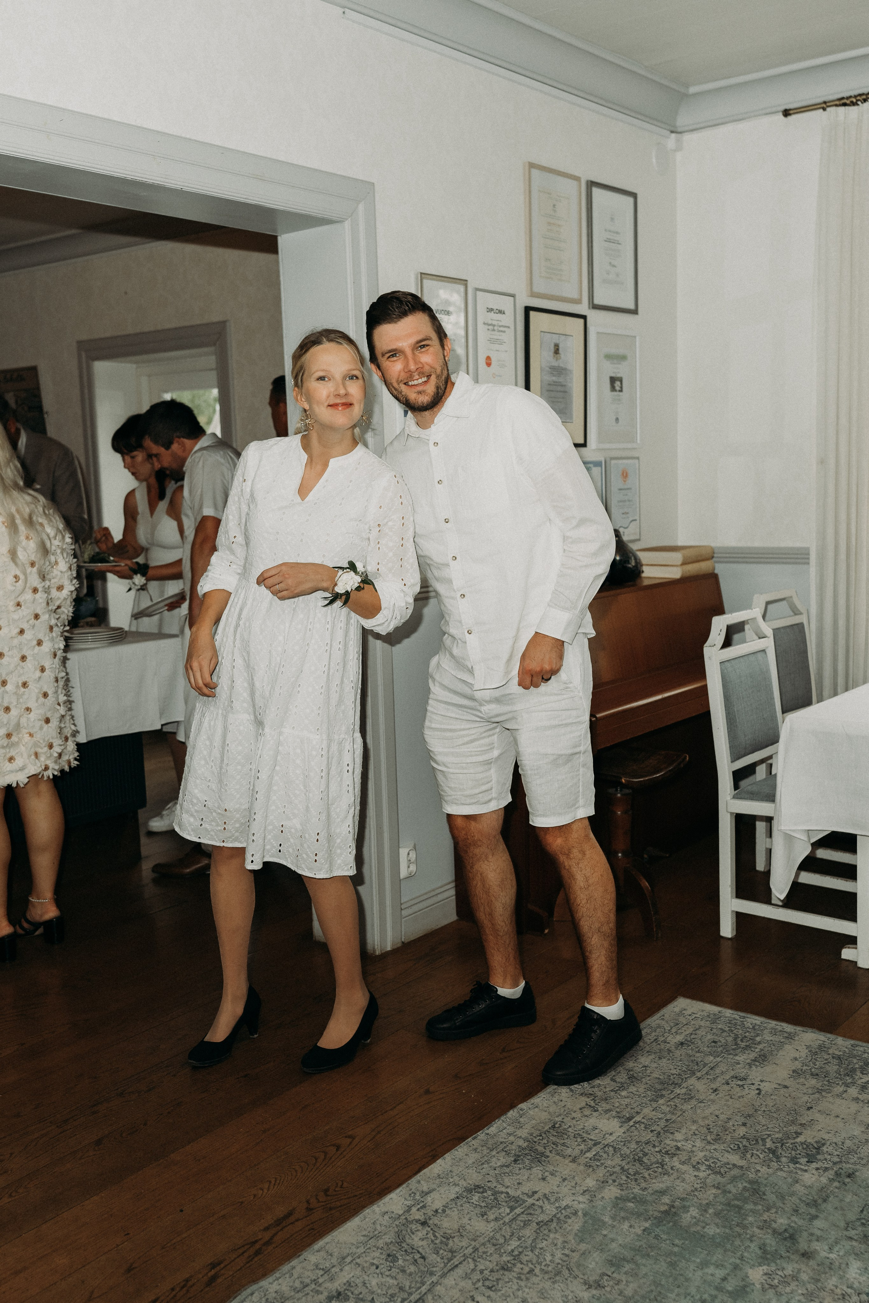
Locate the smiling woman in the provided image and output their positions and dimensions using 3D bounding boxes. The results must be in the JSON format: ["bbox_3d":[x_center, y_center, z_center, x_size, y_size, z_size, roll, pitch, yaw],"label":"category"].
[{"bbox_3d":[-0.308,0.129,3.027,0.520,1.750,0.420,2,9,28],"label":"smiling woman"}]

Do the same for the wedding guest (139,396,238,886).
[{"bbox_3d":[-0.866,-0.046,4.591,0.500,1.700,0.520,-4,8,-17],"label":"wedding guest"}]

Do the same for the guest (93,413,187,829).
[{"bbox_3d":[-1.160,-0.109,5.177,0.480,1.680,0.460,-9,11,-41],"label":"guest"}]

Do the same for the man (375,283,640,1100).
[{"bbox_3d":[0.185,0.077,3.034,0.580,1.820,0.480,4,10,35],"label":"man"}]

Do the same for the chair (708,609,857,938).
[{"bbox_3d":[1.123,0.370,3.795,0.517,0.973,0.400,5,10,39],"label":"chair"}]

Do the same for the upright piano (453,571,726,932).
[{"bbox_3d":[0.691,0.289,4.341,0.519,1.008,1.379,5,10,39],"label":"upright piano"}]

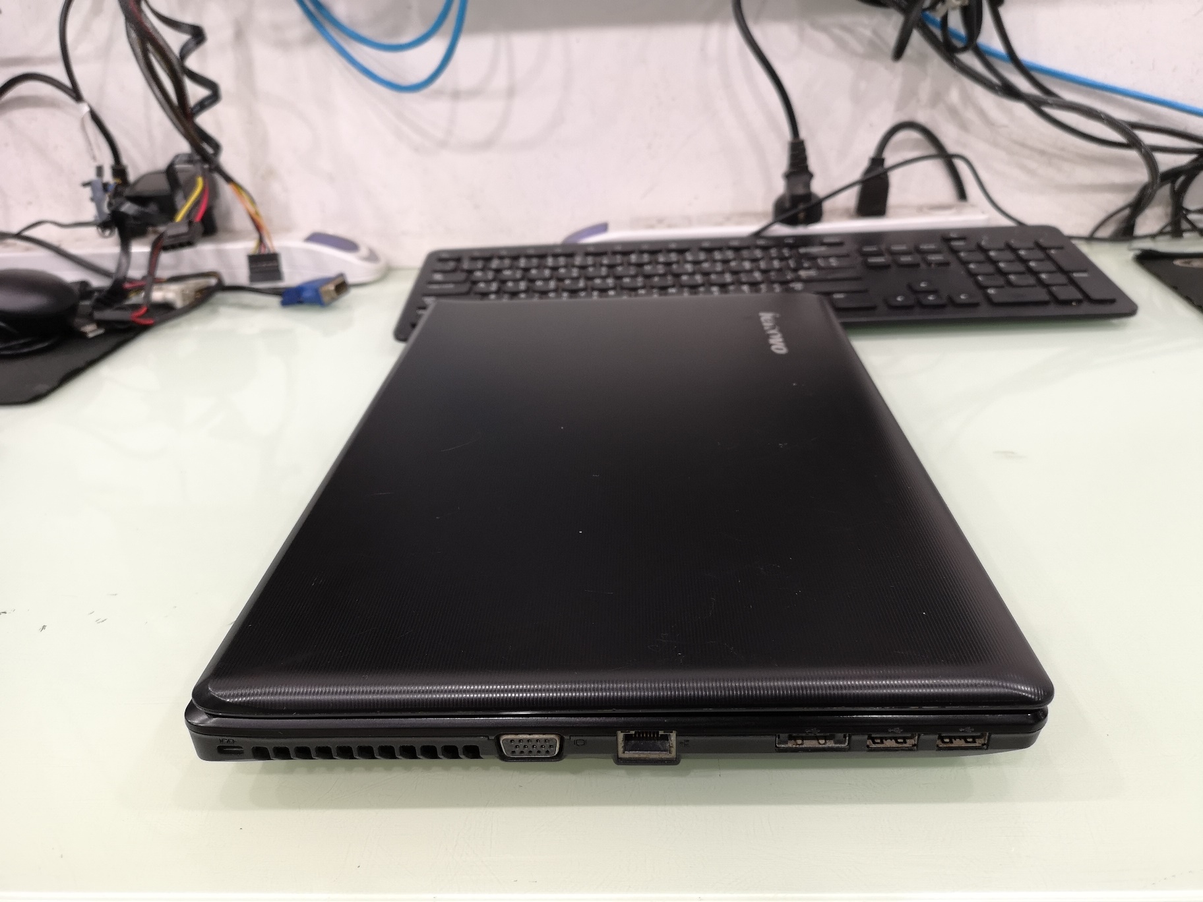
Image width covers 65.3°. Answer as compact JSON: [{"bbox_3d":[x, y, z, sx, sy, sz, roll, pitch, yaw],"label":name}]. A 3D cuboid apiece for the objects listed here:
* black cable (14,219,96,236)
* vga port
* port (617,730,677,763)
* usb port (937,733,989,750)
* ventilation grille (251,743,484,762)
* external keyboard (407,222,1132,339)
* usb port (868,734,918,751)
[{"bbox_3d":[-0.412,-0.169,0.708,0.061,0.013,0.012,-1,27,3],"label":"black cable"},{"bbox_3d":[-0.019,0.078,0.255,0.017,0.009,0.008,-1,27,3],"label":"vga port"},{"bbox_3d":[0.012,0.077,0.255,0.017,0.012,0.010,-1,27,3],"label":"port"},{"bbox_3d":[0.095,0.074,0.250,0.014,0.006,0.009,-1,27,3],"label":"usb port"},{"bbox_3d":[-0.063,0.080,0.258,0.064,0.007,0.008,-1,27,3],"label":"ventilation grille"},{"bbox_3d":[0.097,-0.107,0.612,0.442,0.021,0.132,-2,33,2],"label":"external keyboard"},{"bbox_3d":[0.077,0.075,0.251,0.013,0.006,0.009,-1,27,3],"label":"usb port"}]

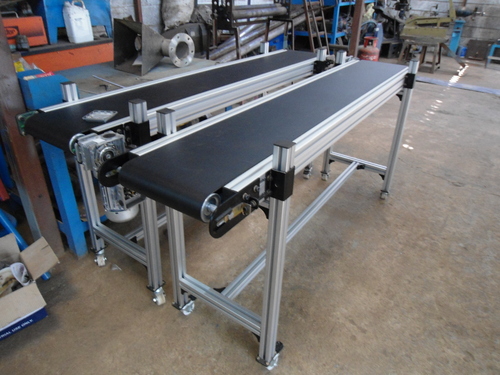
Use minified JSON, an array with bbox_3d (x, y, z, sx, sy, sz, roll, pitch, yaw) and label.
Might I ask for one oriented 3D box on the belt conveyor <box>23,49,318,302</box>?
[{"bbox_3d":[-0.146,-0.238,2.211,0.493,0.952,2.086,20,34,29],"label":"belt conveyor"}]

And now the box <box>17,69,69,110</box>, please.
[{"bbox_3d":[-0.933,-0.440,1.687,0.172,0.136,0.189,19,34,28],"label":"box"}]

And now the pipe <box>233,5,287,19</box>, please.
[{"bbox_3d":[0.120,-2.167,4.643,0.088,0.088,1.120,21,34,30],"label":"pipe"}]

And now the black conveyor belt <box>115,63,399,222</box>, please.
[{"bbox_3d":[0.332,-0.385,1.759,0.308,0.085,2.090,19,34,28],"label":"black conveyor belt"}]

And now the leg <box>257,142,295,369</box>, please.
[{"bbox_3d":[0.081,0.297,1.268,0.060,0.952,0.072,19,34,28],"label":"leg"}]

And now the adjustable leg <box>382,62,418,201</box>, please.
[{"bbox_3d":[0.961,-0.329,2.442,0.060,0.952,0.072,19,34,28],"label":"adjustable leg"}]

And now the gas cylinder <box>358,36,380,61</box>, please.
[{"bbox_3d":[1.833,-2.008,5.859,0.310,0.600,0.310,19,34,28],"label":"gas cylinder"}]

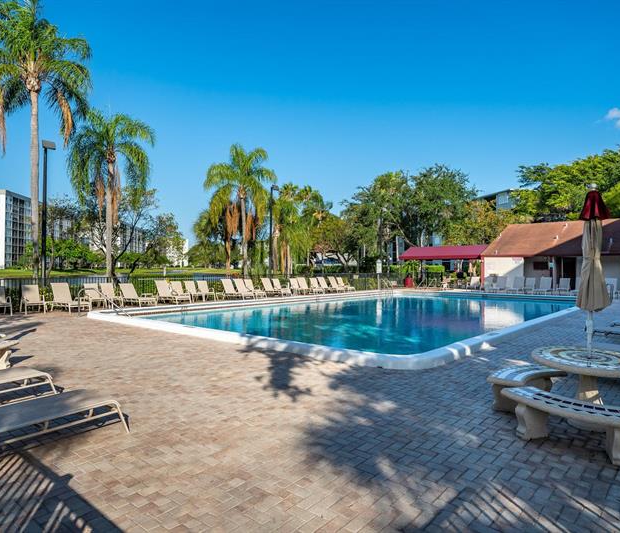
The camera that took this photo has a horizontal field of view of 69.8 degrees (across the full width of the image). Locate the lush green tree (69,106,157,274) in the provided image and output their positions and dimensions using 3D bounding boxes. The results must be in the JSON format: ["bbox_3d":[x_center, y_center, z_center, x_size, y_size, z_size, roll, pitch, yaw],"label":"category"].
[{"bbox_3d":[-9.500,-3.050,21.200,4.000,9.000,4.000,0,0,0],"label":"lush green tree"}]

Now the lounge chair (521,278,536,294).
[{"bbox_3d":[13.456,1.155,27.300,0.680,0.970,1.400,0,0,38],"label":"lounge chair"}]

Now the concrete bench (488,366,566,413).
[{"bbox_3d":[2.490,1.418,5.120,1.270,0.410,0.460,0,0,-34],"label":"concrete bench"}]

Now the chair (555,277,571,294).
[{"bbox_3d":[15.650,1.200,27.600,0.660,0.970,1.500,0,0,41],"label":"chair"}]

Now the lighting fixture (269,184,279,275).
[{"bbox_3d":[-2.259,-1.740,27.500,0.600,6.760,0.400,0,0,37],"label":"lighting fixture"}]

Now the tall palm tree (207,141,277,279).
[{"bbox_3d":[-4.270,-2.810,27.300,4.200,8.900,4.200,0,0,0],"label":"tall palm tree"}]

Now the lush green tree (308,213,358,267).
[{"bbox_3d":[1.825,-1.110,34.500,3.900,5.500,3.900,0,0,0],"label":"lush green tree"}]

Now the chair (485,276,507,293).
[{"bbox_3d":[11.921,1.155,28.400,0.680,0.970,1.400,0,0,38],"label":"chair"}]

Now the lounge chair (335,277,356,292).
[{"bbox_3d":[2.330,1.210,29.500,1.550,0.970,0.660,0,0,45],"label":"lounge chair"}]

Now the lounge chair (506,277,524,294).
[{"bbox_3d":[11.380,1.038,24.600,0.660,0.970,1.300,0,0,43],"label":"lounge chair"}]

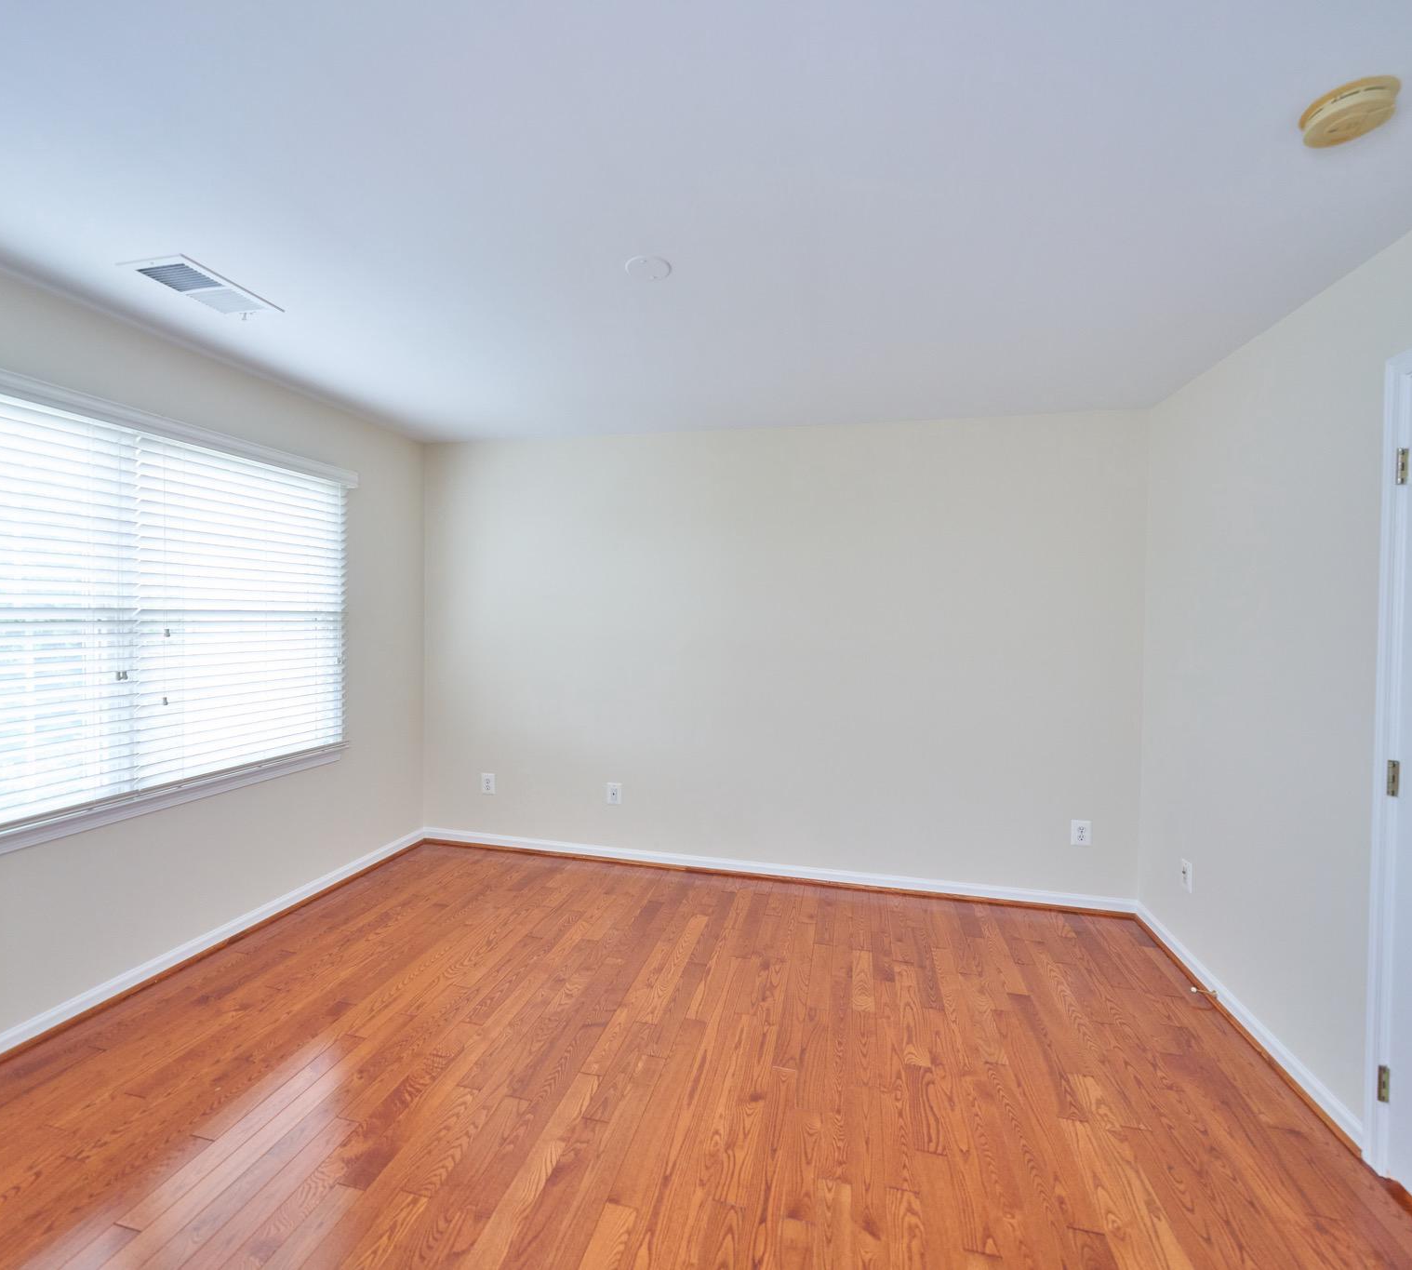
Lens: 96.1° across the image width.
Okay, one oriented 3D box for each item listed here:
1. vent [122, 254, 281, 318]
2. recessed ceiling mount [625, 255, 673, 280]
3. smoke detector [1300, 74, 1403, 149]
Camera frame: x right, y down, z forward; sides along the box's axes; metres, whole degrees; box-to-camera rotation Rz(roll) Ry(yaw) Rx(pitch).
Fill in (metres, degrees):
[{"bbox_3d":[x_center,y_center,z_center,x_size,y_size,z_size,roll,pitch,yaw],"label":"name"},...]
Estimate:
[{"bbox_3d":[-1.581,-1.080,2.006,0.249,0.018,0.349,1,2,13],"label":"vent"},{"bbox_3d":[-0.166,-1.056,1.843,0.133,0.012,0.133,1,2,0],"label":"recessed ceiling mount"},{"bbox_3d":[1.238,-1.001,1.223,0.137,0.041,0.137,1,2,13],"label":"smoke detector"}]

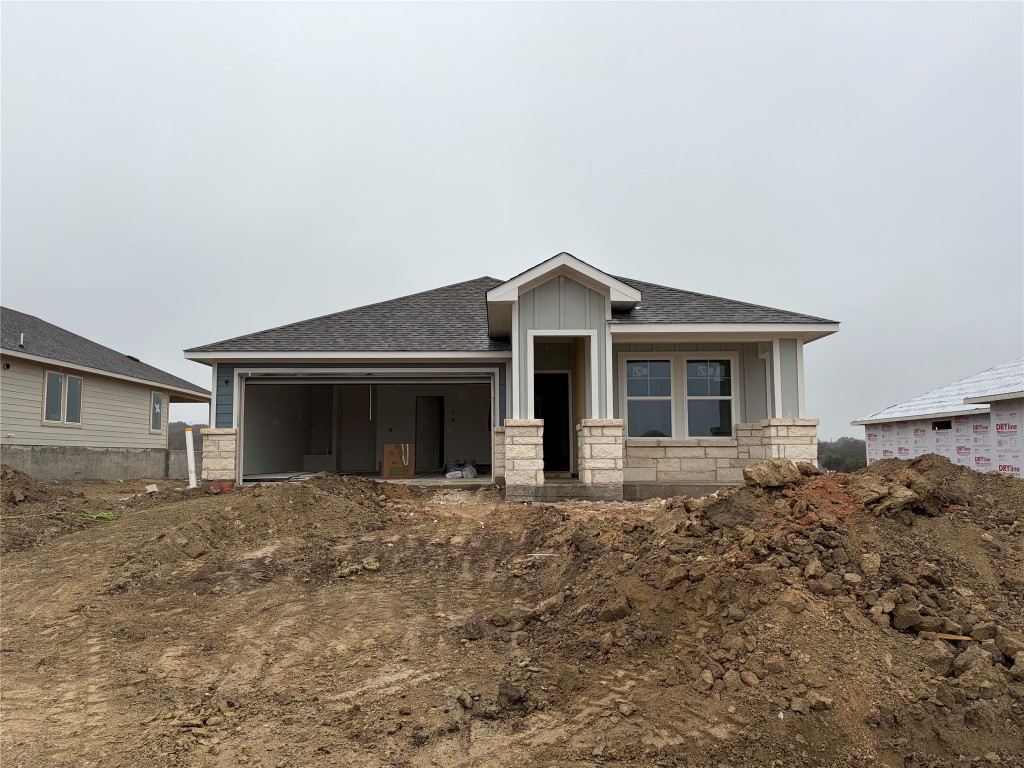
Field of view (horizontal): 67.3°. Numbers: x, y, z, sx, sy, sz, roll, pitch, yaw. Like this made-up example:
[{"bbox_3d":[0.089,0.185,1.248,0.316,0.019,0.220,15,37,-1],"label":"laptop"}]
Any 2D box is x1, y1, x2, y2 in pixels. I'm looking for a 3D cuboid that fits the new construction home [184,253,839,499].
[{"bbox_3d":[-0.700,-0.173,19.995,10.900,5.300,17.800,0,-5,0],"label":"new construction home"}]

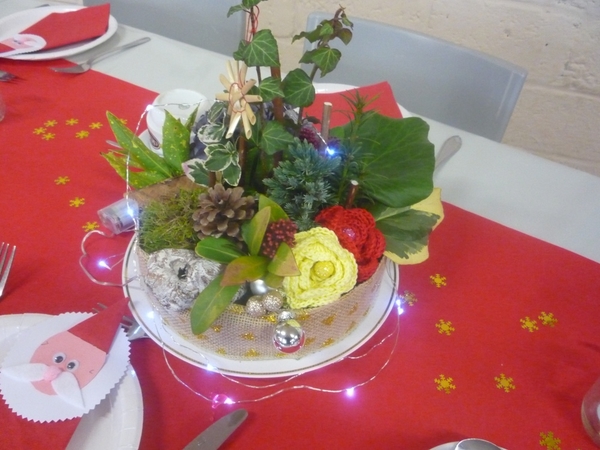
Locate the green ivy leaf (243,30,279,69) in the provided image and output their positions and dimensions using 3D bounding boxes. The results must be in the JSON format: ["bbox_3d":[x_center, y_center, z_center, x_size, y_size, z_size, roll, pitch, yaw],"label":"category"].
[{"bbox_3d":[-0.031,-0.145,0.426,0.030,0.031,0.009,-3,13,-8],"label":"green ivy leaf"}]

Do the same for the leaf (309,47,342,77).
[{"bbox_3d":[0.021,-0.132,0.419,0.029,0.026,0.008,4,9,0],"label":"leaf"}]

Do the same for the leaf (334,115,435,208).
[{"bbox_3d":[0.084,-0.063,0.509,0.102,0.098,0.020,0,9,-4],"label":"leaf"}]

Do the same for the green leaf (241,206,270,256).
[{"bbox_3d":[-0.035,0.005,0.428,0.020,0.043,0.010,29,10,9],"label":"green leaf"}]

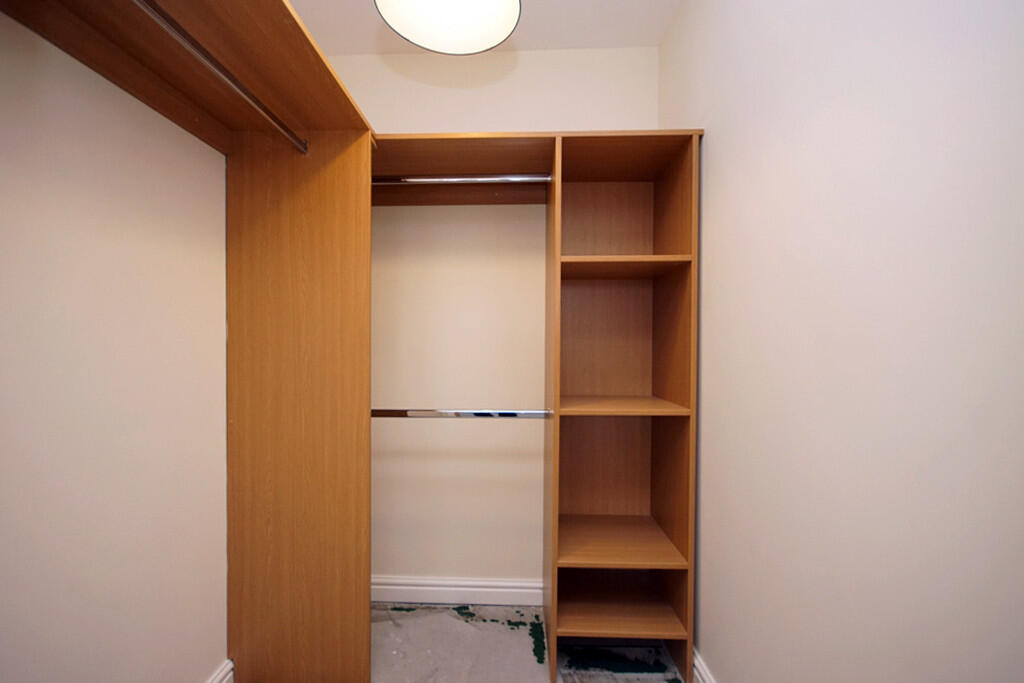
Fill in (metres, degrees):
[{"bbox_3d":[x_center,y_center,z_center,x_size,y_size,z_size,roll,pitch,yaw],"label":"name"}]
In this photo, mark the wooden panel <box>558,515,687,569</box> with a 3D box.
[{"bbox_3d":[0.383,0.759,1.653,0.436,0.017,0.422,0,0,2],"label":"wooden panel"}]

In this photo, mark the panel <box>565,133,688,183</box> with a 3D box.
[{"bbox_3d":[0.393,-0.701,1.647,0.436,0.019,0.422,0,0,2],"label":"panel"}]

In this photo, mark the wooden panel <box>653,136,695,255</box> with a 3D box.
[{"bbox_3d":[0.620,-0.489,1.641,0.020,0.403,0.422,0,0,2],"label":"wooden panel"}]

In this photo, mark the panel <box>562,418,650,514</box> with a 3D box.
[{"bbox_3d":[0.392,0.499,1.872,0.436,0.501,0.017,0,0,2],"label":"panel"}]

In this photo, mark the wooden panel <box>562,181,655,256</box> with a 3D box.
[{"bbox_3d":[0.399,-0.491,1.868,0.436,0.403,0.017,0,0,2],"label":"wooden panel"}]

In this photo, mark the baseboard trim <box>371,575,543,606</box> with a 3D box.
[{"bbox_3d":[-0.253,1.128,1.938,0.781,0.122,0.020,0,0,2],"label":"baseboard trim"}]

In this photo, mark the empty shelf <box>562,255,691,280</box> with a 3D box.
[{"bbox_3d":[0.390,-0.279,1.649,0.436,0.020,0.422,0,0,2],"label":"empty shelf"}]

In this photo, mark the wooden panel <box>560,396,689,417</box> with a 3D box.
[{"bbox_3d":[0.387,0.241,1.651,0.436,0.017,0.422,0,0,2],"label":"wooden panel"}]

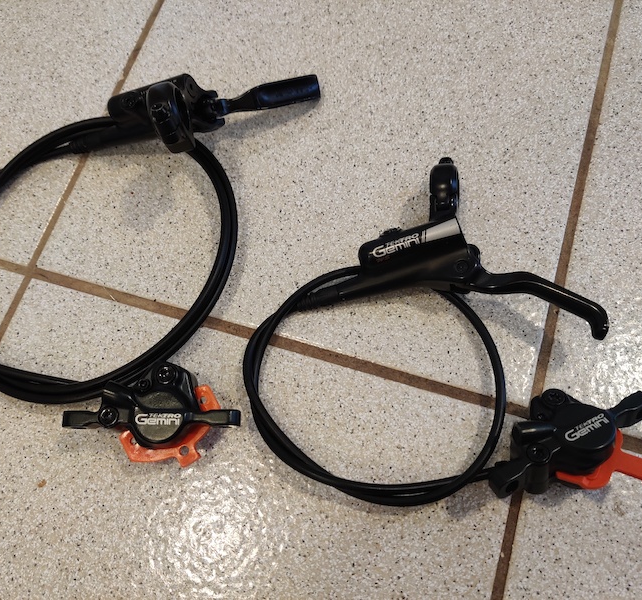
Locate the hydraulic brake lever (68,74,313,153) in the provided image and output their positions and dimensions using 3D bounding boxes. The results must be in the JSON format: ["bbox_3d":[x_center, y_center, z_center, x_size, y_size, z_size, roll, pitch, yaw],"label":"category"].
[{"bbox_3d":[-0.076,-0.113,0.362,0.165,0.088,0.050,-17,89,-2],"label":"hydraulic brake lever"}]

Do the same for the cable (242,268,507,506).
[{"bbox_3d":[0.030,0.041,0.331,0.138,0.027,0.130,-1,71,4],"label":"cable"}]

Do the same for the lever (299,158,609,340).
[{"bbox_3d":[0.068,-0.028,0.343,0.166,0.042,0.106,4,72,5],"label":"lever"}]

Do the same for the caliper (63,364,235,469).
[{"bbox_3d":[-0.088,0.060,0.322,0.092,0.044,0.053,0,71,4],"label":"caliper"}]

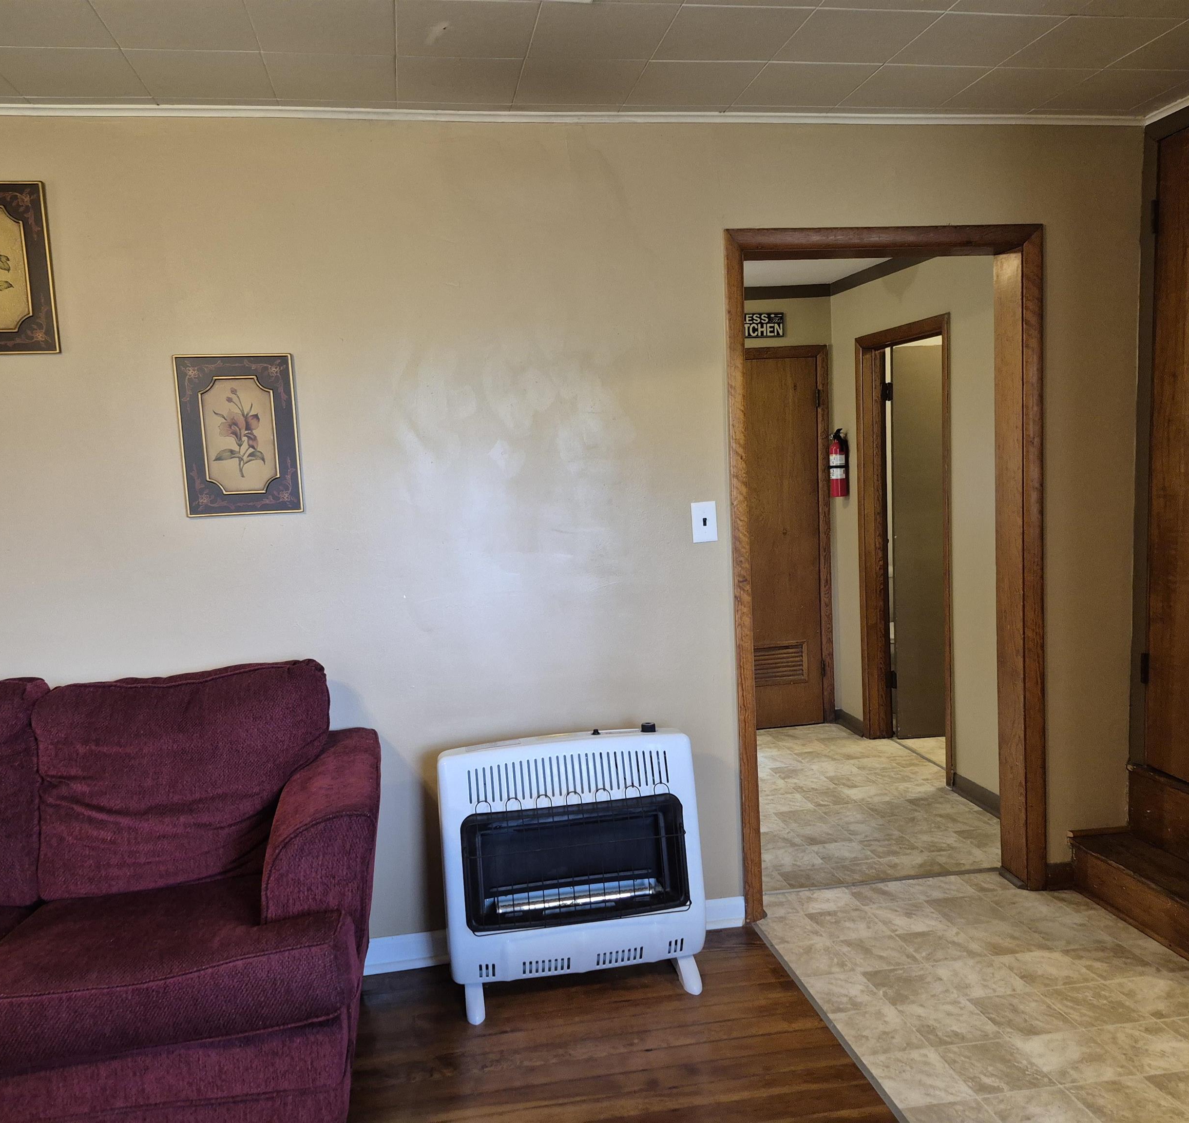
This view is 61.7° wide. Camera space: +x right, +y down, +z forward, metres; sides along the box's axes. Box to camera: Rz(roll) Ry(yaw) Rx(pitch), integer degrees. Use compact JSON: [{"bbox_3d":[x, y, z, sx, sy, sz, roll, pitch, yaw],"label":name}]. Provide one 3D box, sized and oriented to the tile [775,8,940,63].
[{"bbox_3d":[0.608,-1.234,2.333,0.305,0.018,0.305,-4,6,-10],"label":"tile"}]

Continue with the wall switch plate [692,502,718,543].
[{"bbox_3d":[0.326,-0.116,2.940,0.071,0.116,0.009,-4,6,-9],"label":"wall switch plate"}]

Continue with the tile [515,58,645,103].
[{"bbox_3d":[-0.044,-1.224,2.535,0.305,0.016,0.305,-4,6,-10],"label":"tile"}]

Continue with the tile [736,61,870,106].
[{"bbox_3d":[0.561,-1.268,2.641,0.305,0.015,0.305,-4,6,-9],"label":"tile"}]

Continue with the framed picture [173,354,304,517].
[{"bbox_3d":[-0.963,-0.344,2.703,0.302,0.432,0.018,-4,6,-10],"label":"framed picture"}]

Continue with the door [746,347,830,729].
[{"bbox_3d":[0.865,-0.099,5.108,0.740,1.960,0.050,-4,6,-10],"label":"door"}]

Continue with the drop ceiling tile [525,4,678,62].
[{"bbox_3d":[0.011,-1.200,2.243,0.305,0.015,0.305,-4,6,-9],"label":"drop ceiling tile"}]

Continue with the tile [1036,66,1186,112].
[{"bbox_3d":[1.461,-1.325,2.788,0.305,0.015,0.305,-4,6,-9],"label":"tile"}]

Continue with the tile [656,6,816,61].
[{"bbox_3d":[0.311,-1.219,2.292,0.305,0.015,0.305,-4,6,-9],"label":"tile"}]

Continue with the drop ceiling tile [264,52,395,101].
[{"bbox_3d":[-0.640,-1.193,2.444,0.305,0.015,0.305,-4,6,-9],"label":"drop ceiling tile"}]

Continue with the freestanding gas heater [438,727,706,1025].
[{"bbox_3d":[-0.060,0.841,2.784,0.700,0.714,0.270,-4,6,-10],"label":"freestanding gas heater"}]

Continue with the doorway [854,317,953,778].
[{"bbox_3d":[1.447,-0.058,4.538,0.140,1.980,0.870,-4,6,-10],"label":"doorway"}]

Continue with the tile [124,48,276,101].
[{"bbox_3d":[-0.928,-1.164,2.375,0.305,0.016,0.305,-4,6,-10],"label":"tile"}]

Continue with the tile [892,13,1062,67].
[{"bbox_3d":[0.907,-1.254,2.384,0.305,0.018,0.305,-4,6,-10],"label":"tile"}]

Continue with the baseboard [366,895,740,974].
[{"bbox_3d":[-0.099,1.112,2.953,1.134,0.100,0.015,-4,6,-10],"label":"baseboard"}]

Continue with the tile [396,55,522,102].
[{"bbox_3d":[-0.340,-1.204,2.481,0.305,0.016,0.305,-4,6,-10],"label":"tile"}]

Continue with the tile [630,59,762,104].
[{"bbox_3d":[0.261,-1.249,2.591,0.305,0.015,0.305,-4,6,-9],"label":"tile"}]

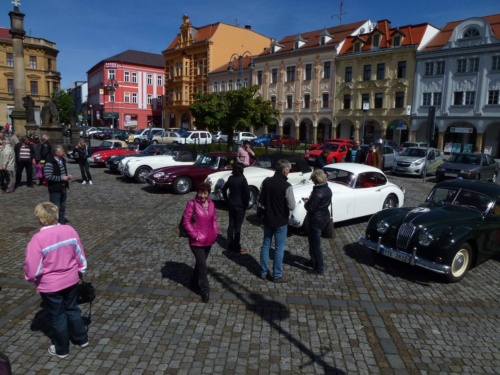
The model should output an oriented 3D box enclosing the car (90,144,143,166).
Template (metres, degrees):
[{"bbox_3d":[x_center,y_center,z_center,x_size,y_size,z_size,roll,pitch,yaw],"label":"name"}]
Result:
[{"bbox_3d":[-6.016,-1.682,18.152,4.450,1.220,1.660,-5,12,-31],"label":"car"}]

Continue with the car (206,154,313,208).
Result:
[{"bbox_3d":[0.845,-0.286,10.832,4.480,1.370,1.640,-6,13,-34],"label":"car"}]

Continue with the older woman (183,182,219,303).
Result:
[{"bbox_3d":[-0.654,0.720,4.688,0.500,1.600,0.360,-1,10,-15],"label":"older woman"}]

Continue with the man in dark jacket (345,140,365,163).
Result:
[{"bbox_3d":[4.730,-1.205,15.712,0.580,1.773,0.360,7,11,26],"label":"man in dark jacket"}]

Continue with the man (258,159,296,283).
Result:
[{"bbox_3d":[0.405,0.508,5.148,0.400,1.852,0.530,-8,14,-41],"label":"man"}]

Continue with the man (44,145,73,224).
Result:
[{"bbox_3d":[-4.364,-0.073,7.882,0.420,1.777,0.520,8,12,31],"label":"man"}]

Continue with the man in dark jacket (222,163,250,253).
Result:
[{"bbox_3d":[-0.216,0.364,6.386,0.500,1.656,0.360,6,11,24],"label":"man in dark jacket"}]

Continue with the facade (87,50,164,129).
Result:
[{"bbox_3d":[-28.457,-20.919,79.173,13.806,16.000,19.000,-6,13,-37],"label":"facade"}]

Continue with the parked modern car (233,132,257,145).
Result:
[{"bbox_3d":[-0.038,-5.473,38.880,3.750,1.450,1.650,-5,12,-34],"label":"parked modern car"}]

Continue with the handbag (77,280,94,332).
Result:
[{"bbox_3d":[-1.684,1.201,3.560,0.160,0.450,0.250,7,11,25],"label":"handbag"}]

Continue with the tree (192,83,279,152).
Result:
[{"bbox_3d":[-1.415,-5.971,29.846,7.400,5.500,7.000,2,10,0],"label":"tree"}]

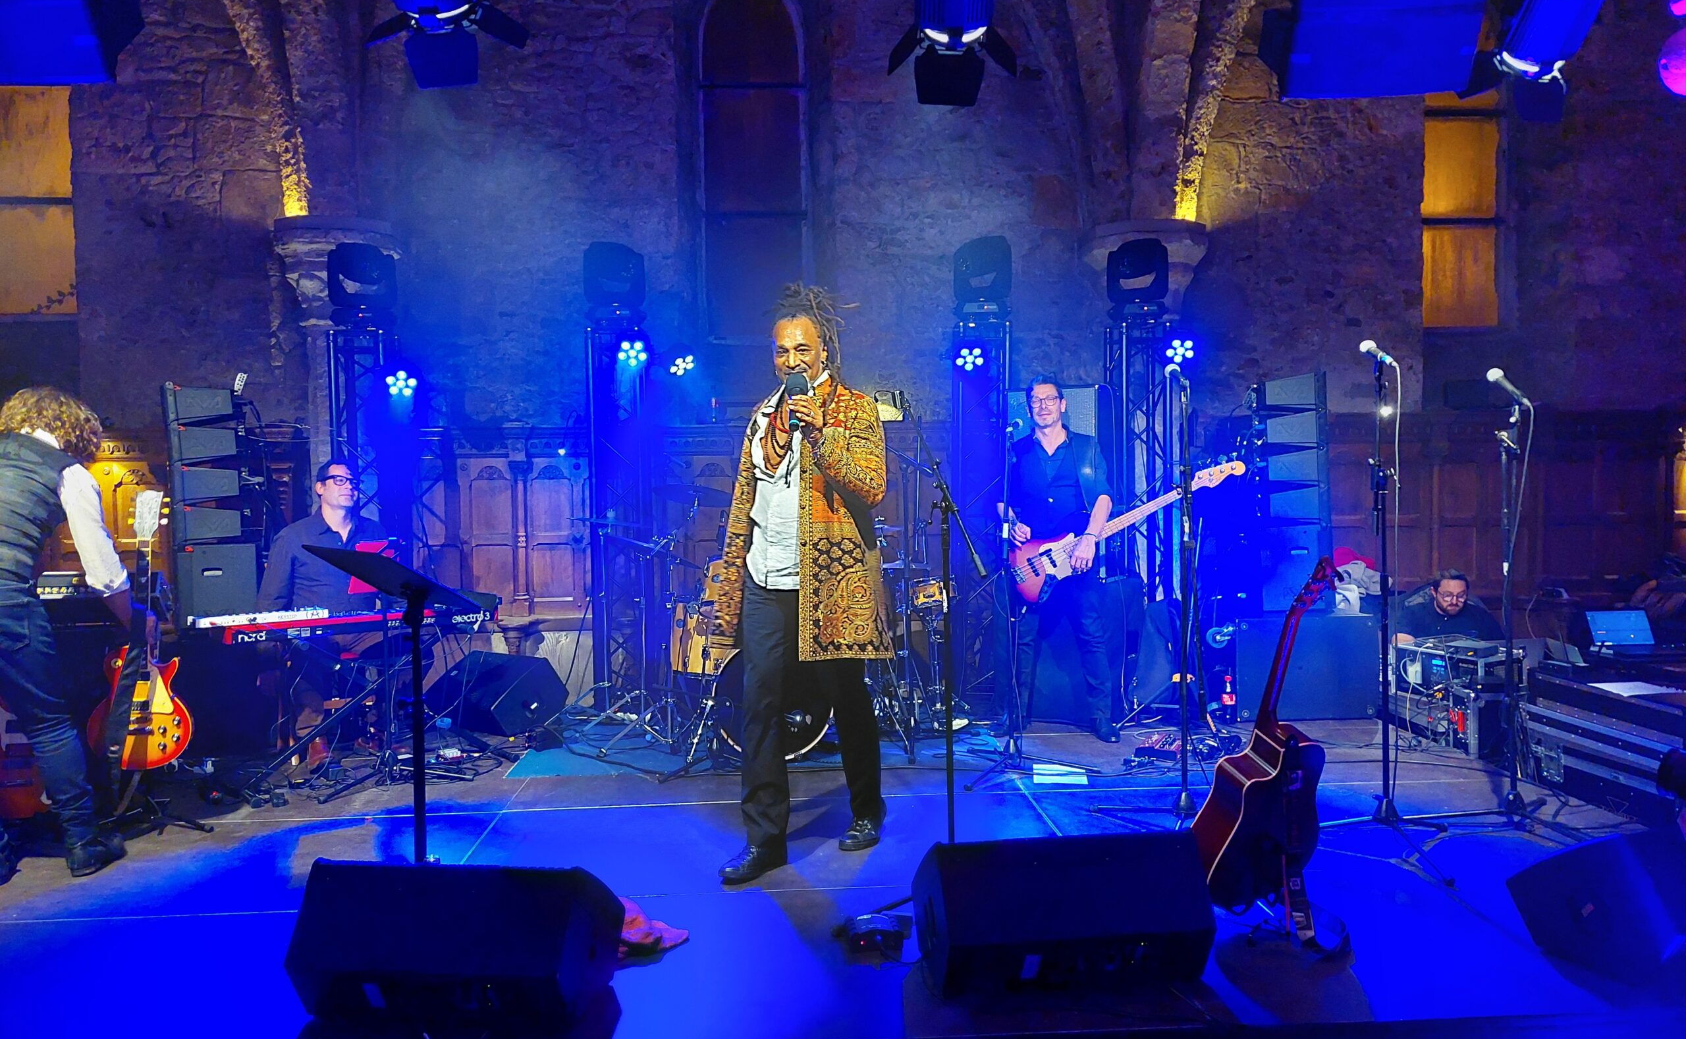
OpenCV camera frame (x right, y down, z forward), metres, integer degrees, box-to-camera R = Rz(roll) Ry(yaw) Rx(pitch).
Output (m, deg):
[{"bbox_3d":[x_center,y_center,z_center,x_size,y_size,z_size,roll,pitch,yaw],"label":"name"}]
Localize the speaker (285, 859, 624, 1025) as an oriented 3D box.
[{"bbox_3d":[-0.911,0.978,2.826,0.644,0.353,0.456,-1,2,8],"label":"speaker"}]

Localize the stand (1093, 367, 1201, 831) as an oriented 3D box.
[{"bbox_3d":[1.226,0.262,4.227,0.560,1.620,0.580,-1,2,-3],"label":"stand"}]

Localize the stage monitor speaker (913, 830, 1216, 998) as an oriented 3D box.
[{"bbox_3d":[0.536,0.951,2.952,0.644,0.353,0.456,-1,2,-7],"label":"stage monitor speaker"}]

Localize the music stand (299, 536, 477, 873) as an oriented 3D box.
[{"bbox_3d":[-1.312,0.611,3.549,0.520,1.050,0.440,1,2,36],"label":"music stand"}]

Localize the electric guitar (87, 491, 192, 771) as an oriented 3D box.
[{"bbox_3d":[-2.536,0.398,4.230,0.340,1.000,0.090,2,-7,-30],"label":"electric guitar"}]

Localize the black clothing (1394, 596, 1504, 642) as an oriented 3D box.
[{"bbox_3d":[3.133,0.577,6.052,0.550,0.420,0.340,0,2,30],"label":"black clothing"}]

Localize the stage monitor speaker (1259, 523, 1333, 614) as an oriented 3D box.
[{"bbox_3d":[2.454,0.257,6.371,0.370,0.440,0.460,-1,2,15],"label":"stage monitor speaker"}]

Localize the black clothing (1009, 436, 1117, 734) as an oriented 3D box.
[{"bbox_3d":[1.038,0.293,5.600,0.520,1.440,0.330,0,2,14],"label":"black clothing"}]

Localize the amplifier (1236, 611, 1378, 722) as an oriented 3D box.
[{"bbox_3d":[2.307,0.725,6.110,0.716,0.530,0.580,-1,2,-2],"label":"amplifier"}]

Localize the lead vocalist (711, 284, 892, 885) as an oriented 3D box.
[{"bbox_3d":[-0.136,0.186,3.829,0.550,1.860,0.480,0,2,22],"label":"lead vocalist"}]

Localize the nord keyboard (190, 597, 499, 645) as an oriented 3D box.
[{"bbox_3d":[-2.045,0.419,4.939,1.080,0.100,0.300,-2,2,-37],"label":"nord keyboard"}]

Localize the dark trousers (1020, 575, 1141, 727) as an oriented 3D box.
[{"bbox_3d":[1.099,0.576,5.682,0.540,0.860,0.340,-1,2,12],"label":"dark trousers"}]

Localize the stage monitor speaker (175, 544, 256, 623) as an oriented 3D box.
[{"bbox_3d":[-3.500,0.357,6.532,0.390,0.440,0.470,-2,2,-28],"label":"stage monitor speaker"}]

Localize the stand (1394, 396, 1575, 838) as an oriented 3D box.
[{"bbox_3d":[2.346,0.315,4.162,0.560,1.500,0.590,0,2,41],"label":"stand"}]

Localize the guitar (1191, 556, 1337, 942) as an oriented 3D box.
[{"bbox_3d":[1.110,0.576,2.947,0.400,1.040,0.130,-6,28,-22],"label":"guitar"}]

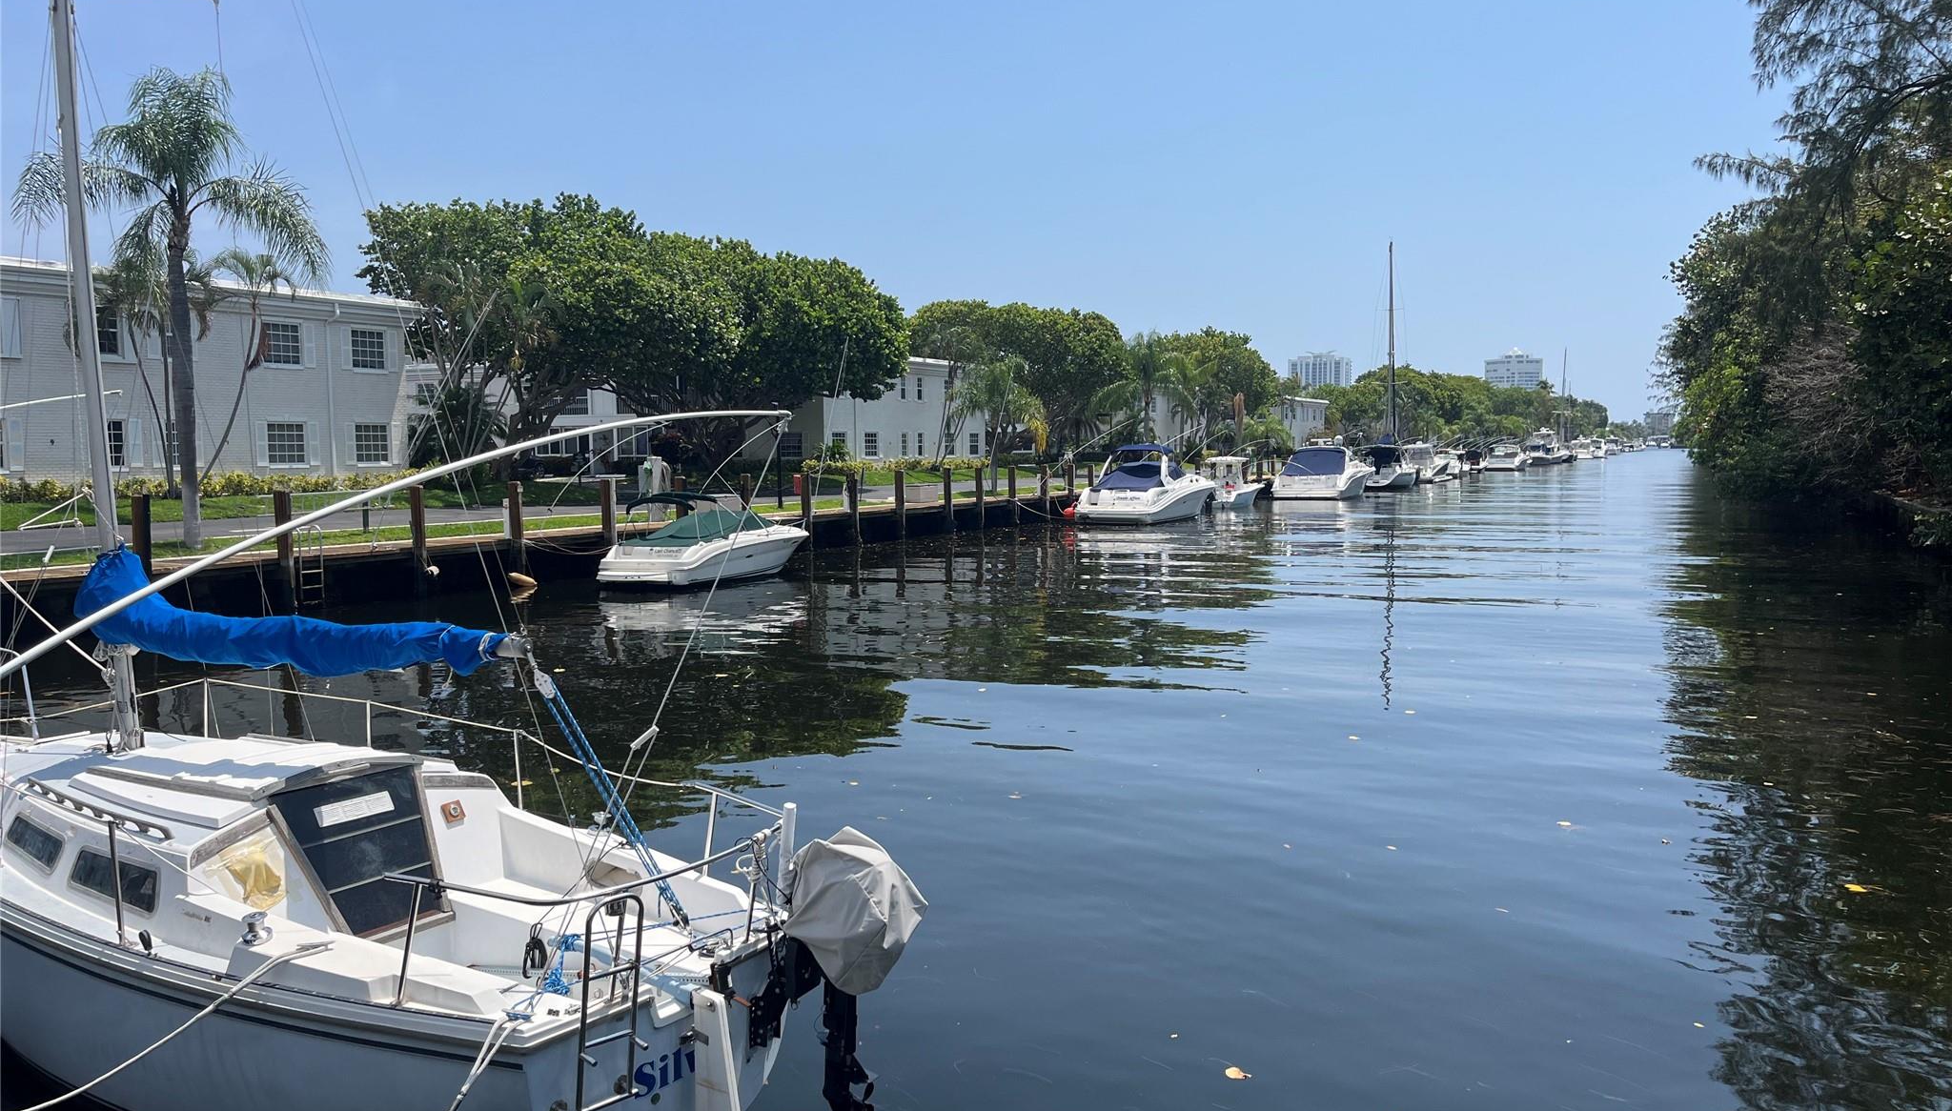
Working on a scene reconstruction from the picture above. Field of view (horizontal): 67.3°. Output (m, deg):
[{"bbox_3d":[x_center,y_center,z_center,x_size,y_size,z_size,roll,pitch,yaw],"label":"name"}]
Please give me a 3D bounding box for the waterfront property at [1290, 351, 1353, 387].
[{"bbox_3d":[279.510,-127.612,1193.723,48.000,77.000,26.000,1,5,17],"label":"waterfront property"}]

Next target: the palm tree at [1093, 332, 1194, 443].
[{"bbox_3d":[8.834,-7.861,76.622,5.300,7.900,5.200,0,4,0],"label":"palm tree"}]

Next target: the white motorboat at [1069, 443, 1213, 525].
[{"bbox_3d":[7.871,-3.234,61.810,3.250,3.250,10.300,2,5,29],"label":"white motorboat"}]

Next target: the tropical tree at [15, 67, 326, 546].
[{"bbox_3d":[-16.254,-5.100,29.997,5.900,9.800,5.800,0,4,0],"label":"tropical tree"}]

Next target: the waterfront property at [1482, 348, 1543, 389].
[{"bbox_3d":[419.316,-123.271,1143.910,45.000,76.000,27.000,1,5,16],"label":"waterfront property"}]

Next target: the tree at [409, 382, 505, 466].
[{"bbox_3d":[-15.957,-3.726,45.348,3.000,3.300,3.000,0,4,0],"label":"tree"}]

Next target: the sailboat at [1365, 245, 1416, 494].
[{"bbox_3d":[28.801,-13.176,101.327,3.500,17.000,11.500,2,5,29],"label":"sailboat"}]

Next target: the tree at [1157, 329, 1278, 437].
[{"bbox_3d":[18.864,-12.499,113.375,9.600,10.500,9.400,0,4,0],"label":"tree"}]

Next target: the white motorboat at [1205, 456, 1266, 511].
[{"bbox_3d":[13.197,-3.810,73.513,2.500,2.600,7.700,3,5,30],"label":"white motorboat"}]

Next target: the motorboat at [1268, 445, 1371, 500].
[{"bbox_3d":[21.497,-5.312,87.144,3.800,3.500,12.300,2,5,29],"label":"motorboat"}]

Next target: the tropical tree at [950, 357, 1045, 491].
[{"bbox_3d":[0.863,-5.549,61.255,3.950,5.850,3.900,0,4,0],"label":"tropical tree"}]

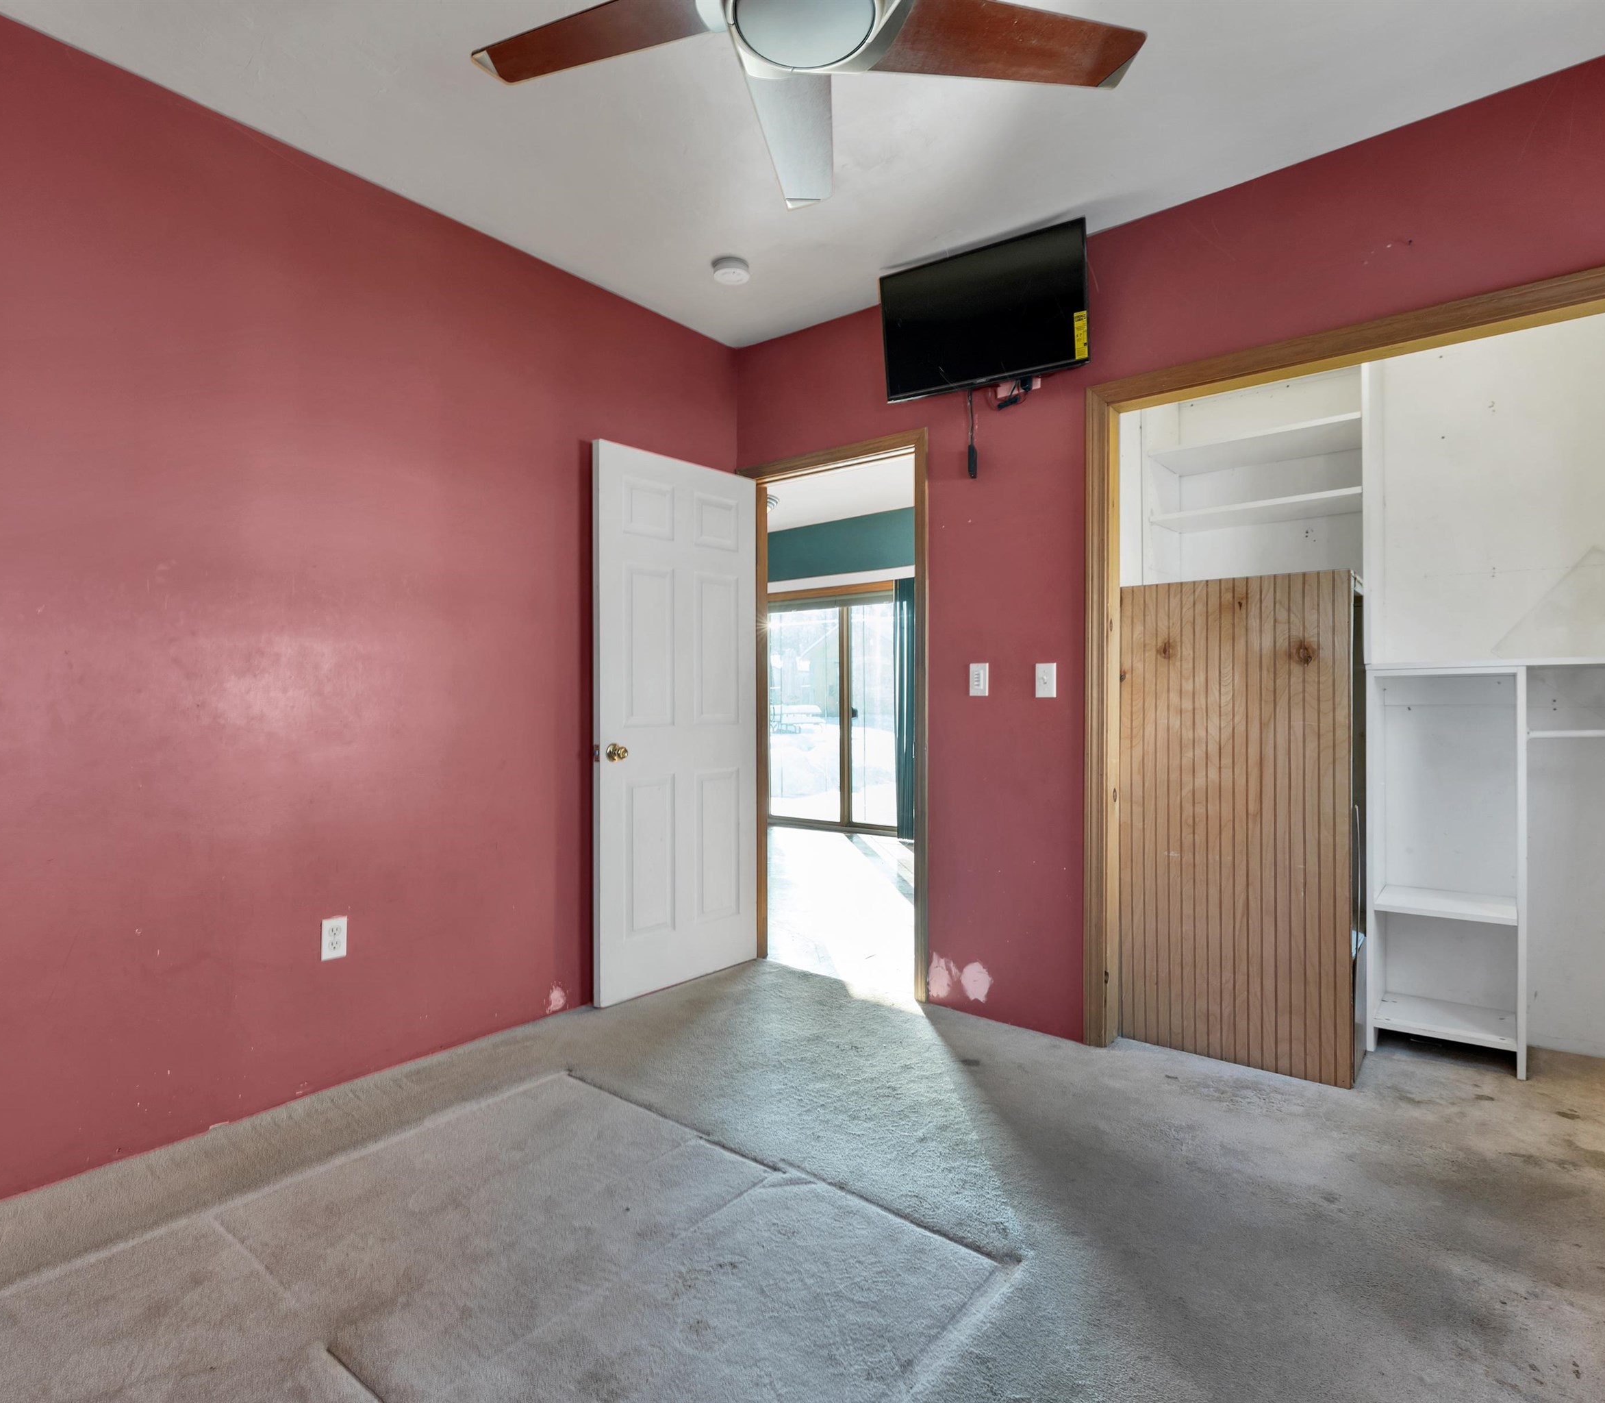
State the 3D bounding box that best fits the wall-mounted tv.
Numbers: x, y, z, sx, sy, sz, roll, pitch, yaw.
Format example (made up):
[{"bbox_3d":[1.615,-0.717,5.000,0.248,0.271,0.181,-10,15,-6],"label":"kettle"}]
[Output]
[{"bbox_3d":[0.608,-1.302,2.985,0.730,0.430,0.070,0,9,33],"label":"wall-mounted tv"}]

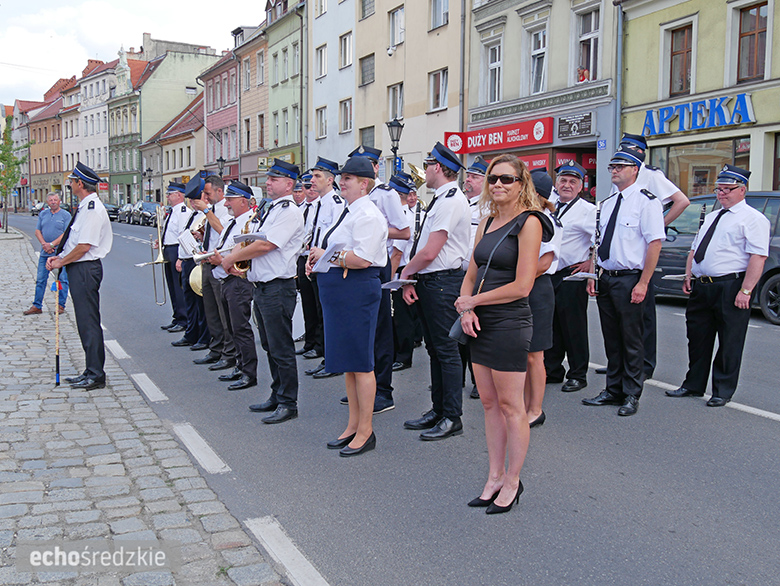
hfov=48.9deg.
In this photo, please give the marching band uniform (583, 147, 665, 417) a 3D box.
[{"bbox_3d":[1.711,-0.101,6.279,0.360,1.924,0.530,-3,6,-36],"label":"marching band uniform"}]

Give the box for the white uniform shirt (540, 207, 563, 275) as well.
[{"bbox_3d":[0.993,-0.371,5.729,0.300,0.499,0.440,-2,6,-29],"label":"white uniform shirt"}]

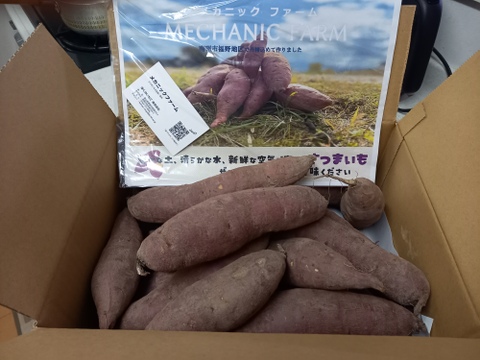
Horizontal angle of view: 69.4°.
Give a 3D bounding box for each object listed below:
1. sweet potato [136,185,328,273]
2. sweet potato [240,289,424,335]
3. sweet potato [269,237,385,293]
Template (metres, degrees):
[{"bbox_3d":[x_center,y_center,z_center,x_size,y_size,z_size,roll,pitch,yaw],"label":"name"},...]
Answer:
[{"bbox_3d":[-0.002,0.039,0.324,0.188,0.050,0.052,-16,52,-14],"label":"sweet potato"},{"bbox_3d":[0.074,0.126,0.318,0.185,0.048,0.050,0,50,3],"label":"sweet potato"},{"bbox_3d":[0.080,0.083,0.322,0.109,0.042,0.042,17,51,15],"label":"sweet potato"}]

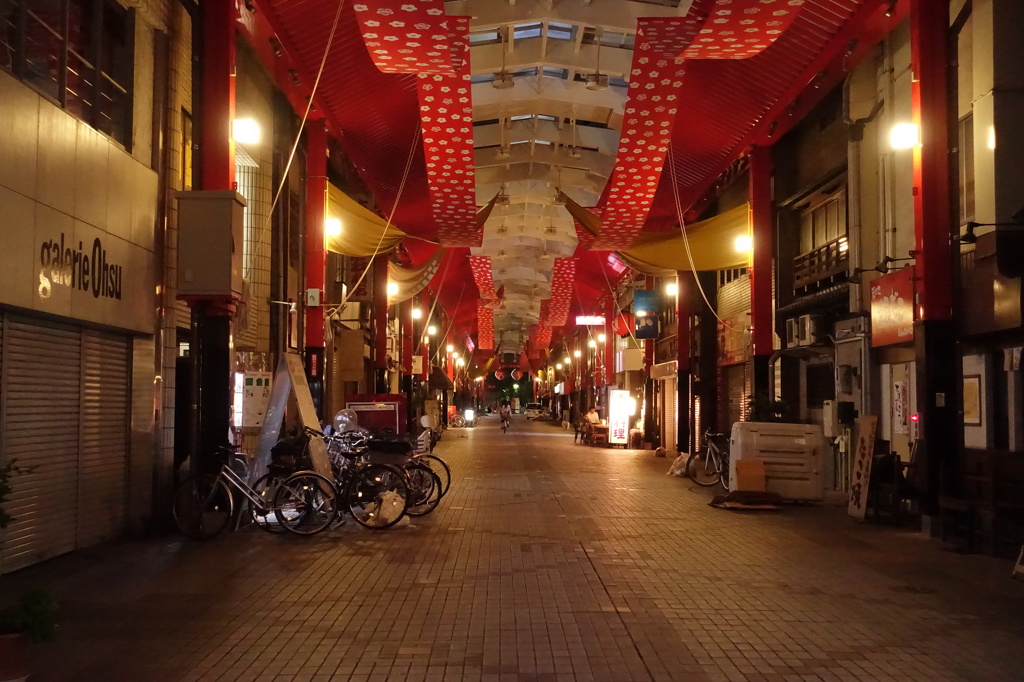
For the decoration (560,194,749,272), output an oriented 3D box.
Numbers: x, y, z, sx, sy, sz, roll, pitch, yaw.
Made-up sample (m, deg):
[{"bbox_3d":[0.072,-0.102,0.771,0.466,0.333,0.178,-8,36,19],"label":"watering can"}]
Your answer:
[{"bbox_3d":[2.534,-1.890,20.800,3.300,1.400,0.900,0,-3,0],"label":"decoration"}]

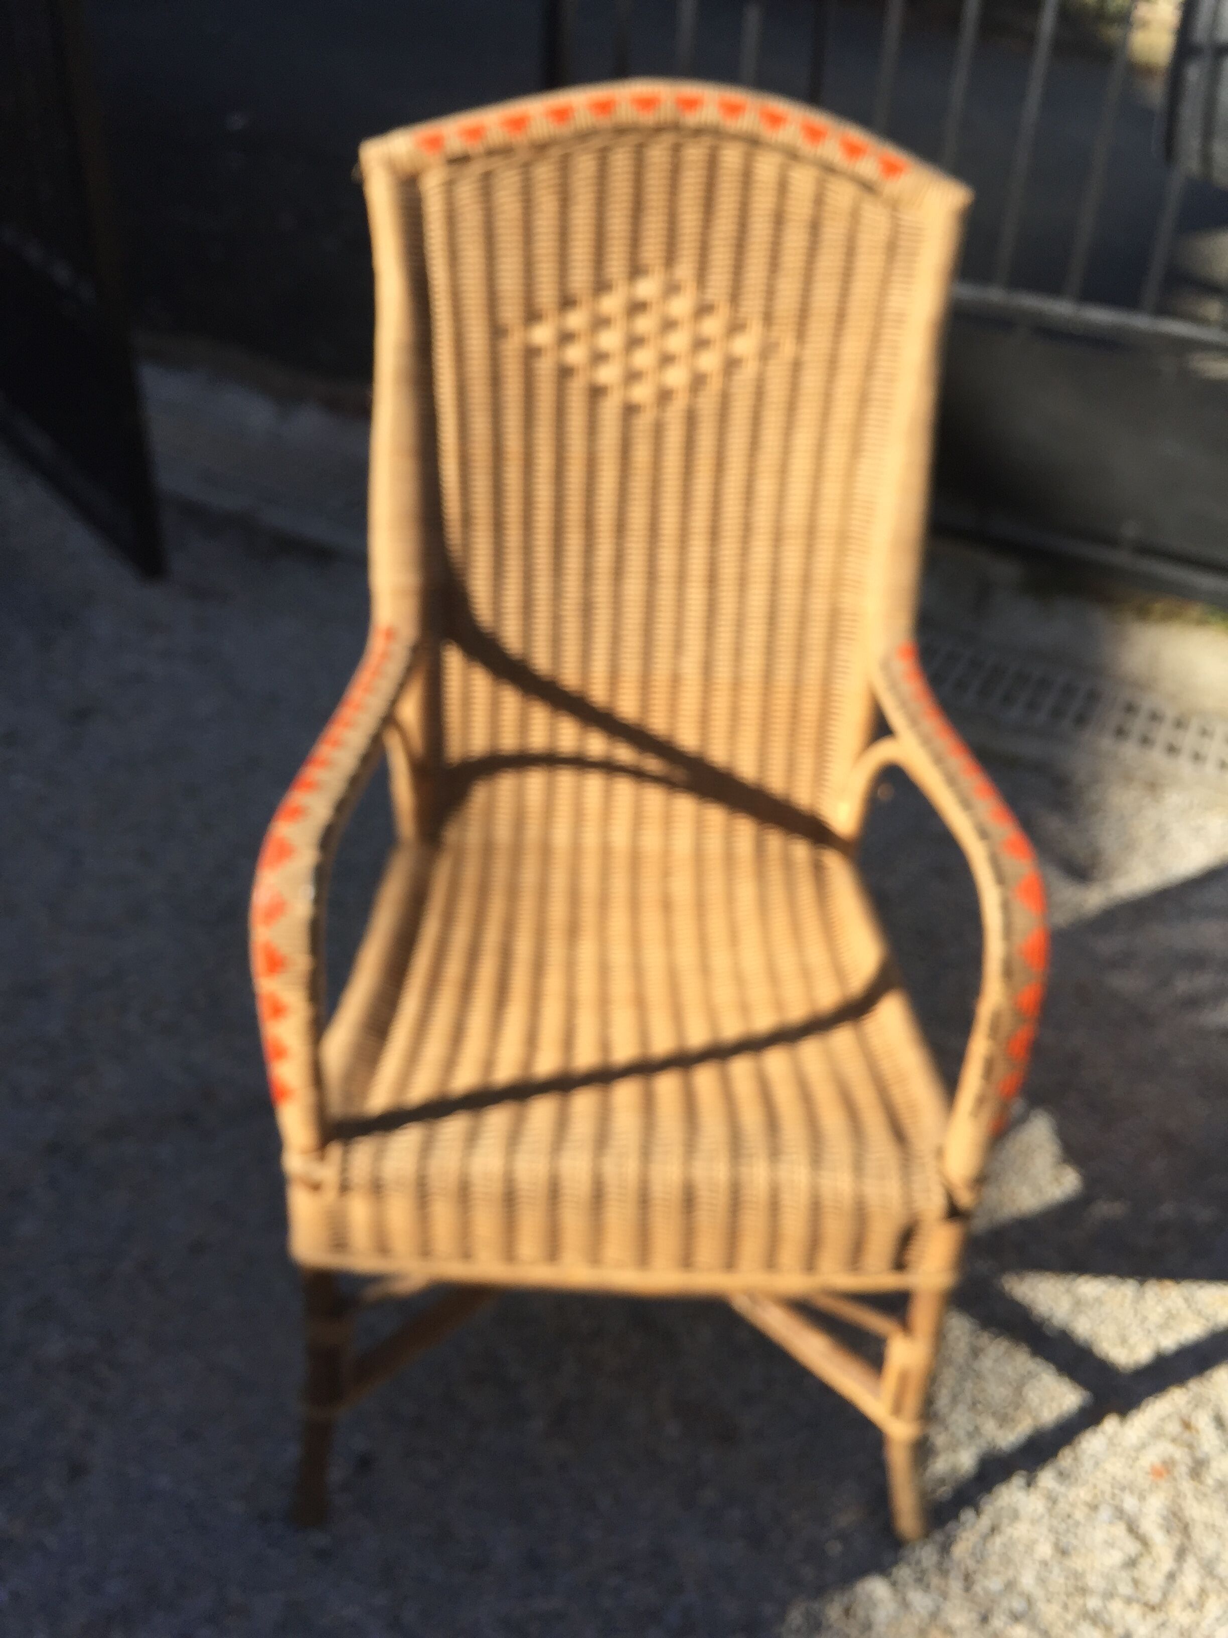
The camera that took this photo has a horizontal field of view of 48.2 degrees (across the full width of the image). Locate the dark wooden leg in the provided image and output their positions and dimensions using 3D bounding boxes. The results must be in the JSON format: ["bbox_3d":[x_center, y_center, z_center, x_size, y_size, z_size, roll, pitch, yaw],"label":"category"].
[{"bbox_3d":[-0.233,0.461,1.085,0.041,0.310,0.040,7,32,-3],"label":"dark wooden leg"}]

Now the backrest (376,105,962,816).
[{"bbox_3d":[0.033,-0.294,1.223,0.490,0.635,0.110,2,20,0],"label":"backrest"}]

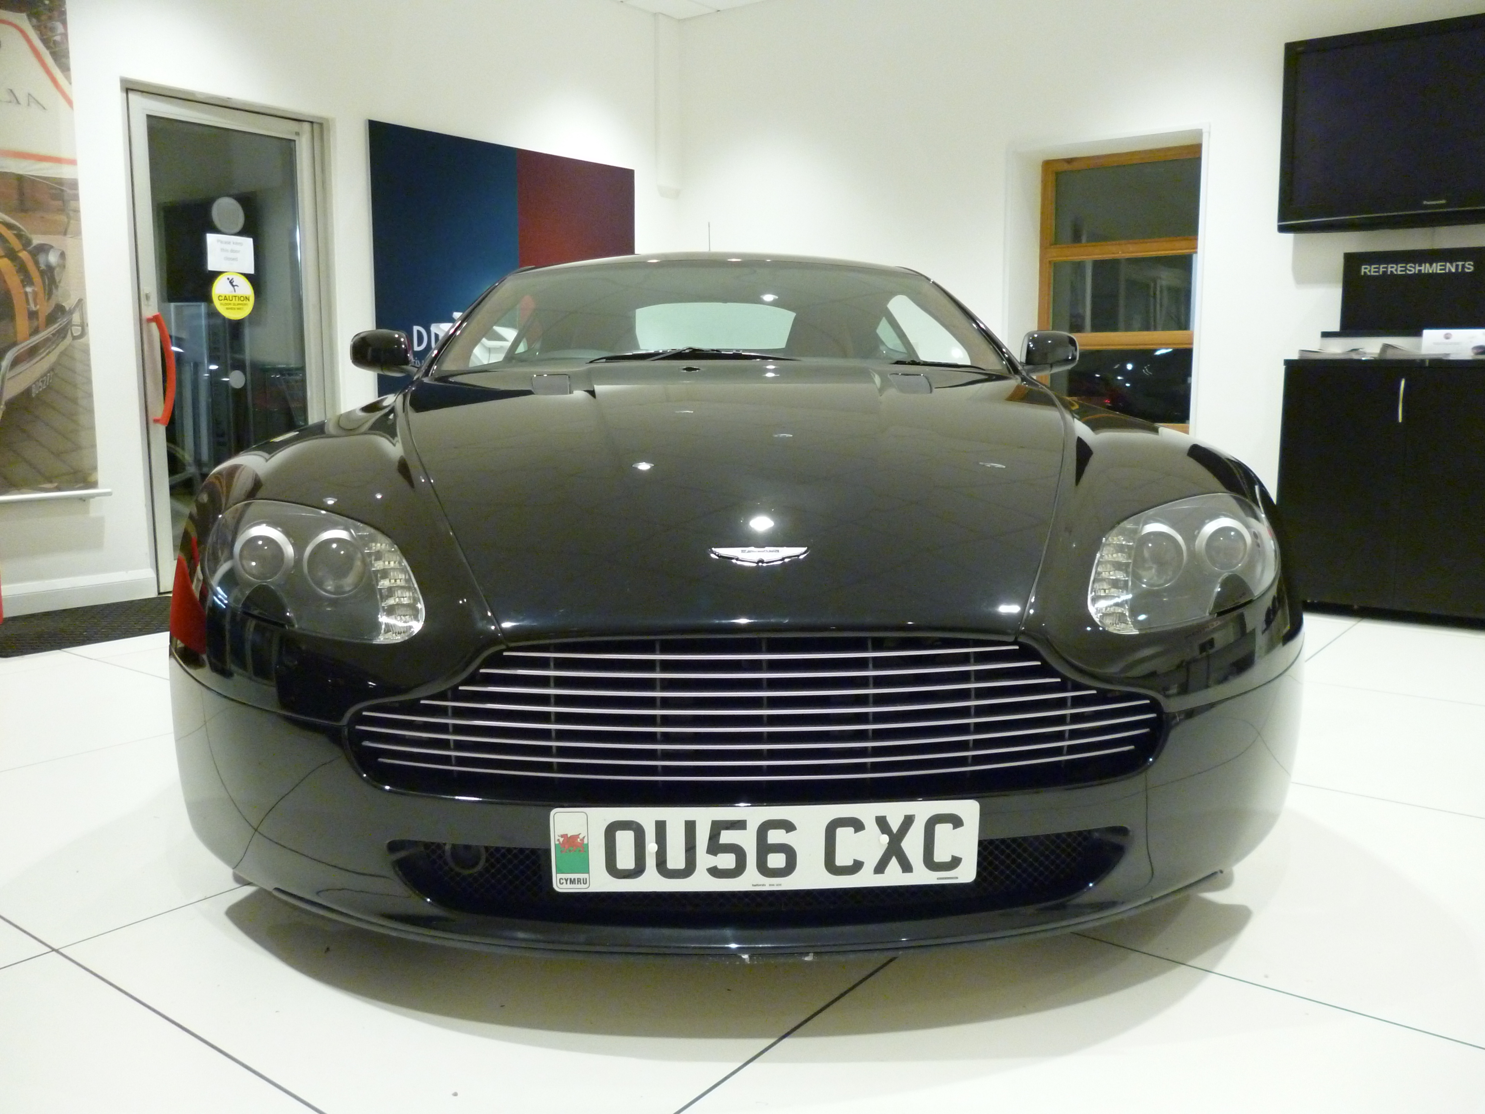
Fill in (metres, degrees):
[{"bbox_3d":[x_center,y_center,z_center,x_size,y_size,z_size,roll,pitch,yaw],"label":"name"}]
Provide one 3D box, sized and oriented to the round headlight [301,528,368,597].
[{"bbox_3d":[-0.590,0.009,1.740,0.095,0.098,0.065,0,7,-3],"label":"round headlight"}]

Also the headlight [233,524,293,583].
[{"bbox_3d":[-0.717,-0.006,1.797,0.088,0.088,0.065,0,7,-3],"label":"headlight"}]

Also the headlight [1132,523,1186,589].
[{"bbox_3d":[0.622,-0.002,1.800,0.095,0.098,0.065,0,7,-3],"label":"headlight"}]

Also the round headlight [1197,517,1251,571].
[{"bbox_3d":[0.748,-0.019,1.865,0.086,0.088,0.065,0,7,-3],"label":"round headlight"}]

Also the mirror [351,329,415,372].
[{"bbox_3d":[-0.988,-0.564,3.300,0.185,0.125,0.130,0,7,-3],"label":"mirror"}]

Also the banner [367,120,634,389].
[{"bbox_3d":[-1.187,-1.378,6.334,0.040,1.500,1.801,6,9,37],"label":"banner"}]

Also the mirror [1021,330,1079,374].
[{"bbox_3d":[0.868,-0.578,3.390,0.180,0.125,0.130,0,7,-3],"label":"mirror"}]

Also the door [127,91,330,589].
[{"bbox_3d":[-2.203,-0.896,5.231,0.060,2.040,0.840,6,9,37],"label":"door"}]

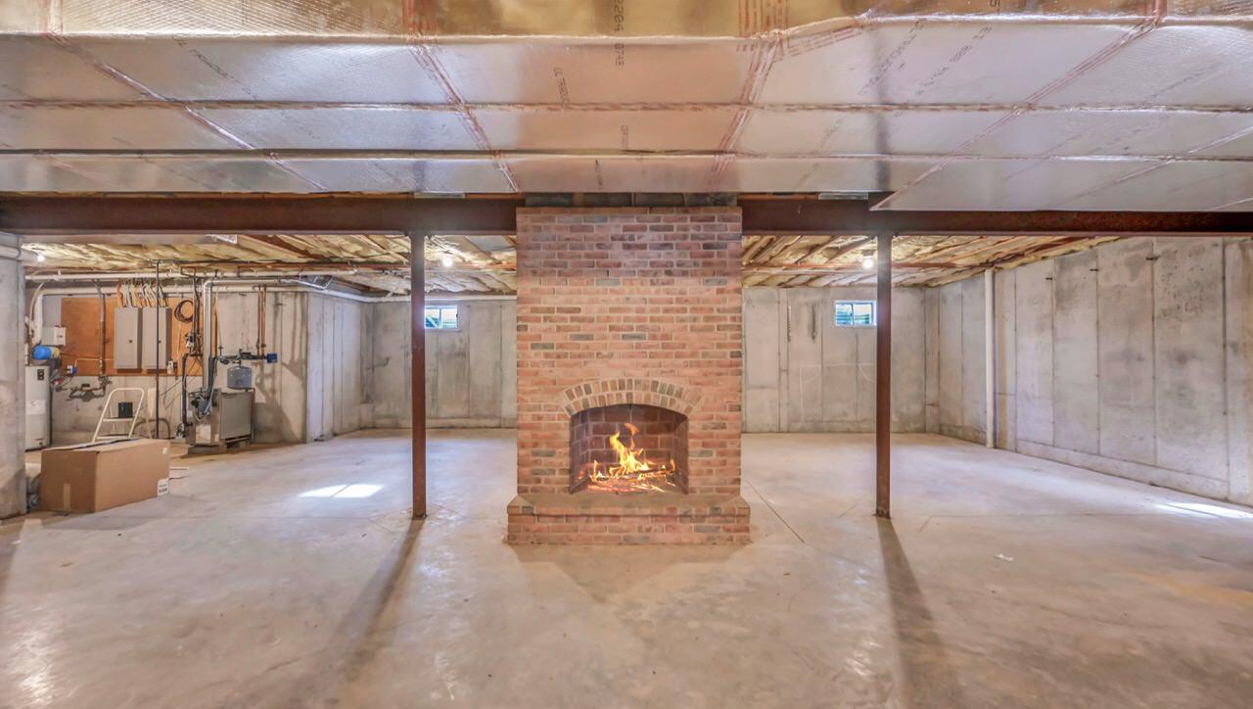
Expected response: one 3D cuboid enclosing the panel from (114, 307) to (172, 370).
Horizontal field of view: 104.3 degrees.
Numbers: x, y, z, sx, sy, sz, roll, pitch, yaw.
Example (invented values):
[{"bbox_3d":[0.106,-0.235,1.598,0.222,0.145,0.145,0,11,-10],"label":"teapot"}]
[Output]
[{"bbox_3d":[-7.270,-0.240,7.360,0.800,0.910,0.100,0,0,0],"label":"panel"}]

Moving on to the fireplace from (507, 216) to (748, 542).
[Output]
[{"bbox_3d":[0.020,0.110,4.040,1.730,2.470,1.150,0,0,0],"label":"fireplace"}]

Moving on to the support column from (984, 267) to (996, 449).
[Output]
[{"bbox_3d":[5.300,0.060,7.100,0.095,2.600,0.095,0,0,0],"label":"support column"}]

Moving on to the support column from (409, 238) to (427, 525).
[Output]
[{"bbox_3d":[-1.720,0.177,4.050,0.108,2.335,0.108,0,0,0],"label":"support column"}]

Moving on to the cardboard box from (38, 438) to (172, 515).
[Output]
[{"bbox_3d":[-4.755,1.090,4.470,0.580,0.510,0.600,0,0,7],"label":"cardboard box"}]

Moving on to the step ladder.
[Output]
[{"bbox_3d":[-6.450,0.895,6.250,0.460,0.930,0.520,0,0,-3],"label":"step ladder"}]

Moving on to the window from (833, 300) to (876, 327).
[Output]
[{"bbox_3d":[4.100,-0.726,8.700,0.740,0.470,0.100,0,0,3],"label":"window"}]

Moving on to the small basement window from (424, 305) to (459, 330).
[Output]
[{"bbox_3d":[-3.500,-0.712,9.200,0.720,0.470,0.100,0,0,3],"label":"small basement window"}]

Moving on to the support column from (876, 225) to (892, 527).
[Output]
[{"bbox_3d":[2.140,0.177,4.050,0.108,2.335,0.108,0,0,0],"label":"support column"}]

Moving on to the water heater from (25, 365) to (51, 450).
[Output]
[{"bbox_3d":[-8.690,0.775,7.000,0.530,1.180,0.530,0,0,6],"label":"water heater"}]

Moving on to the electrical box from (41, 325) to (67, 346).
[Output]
[{"bbox_3d":[-8.870,-0.281,7.560,0.260,0.280,0.110,0,0,0],"label":"electrical box"}]

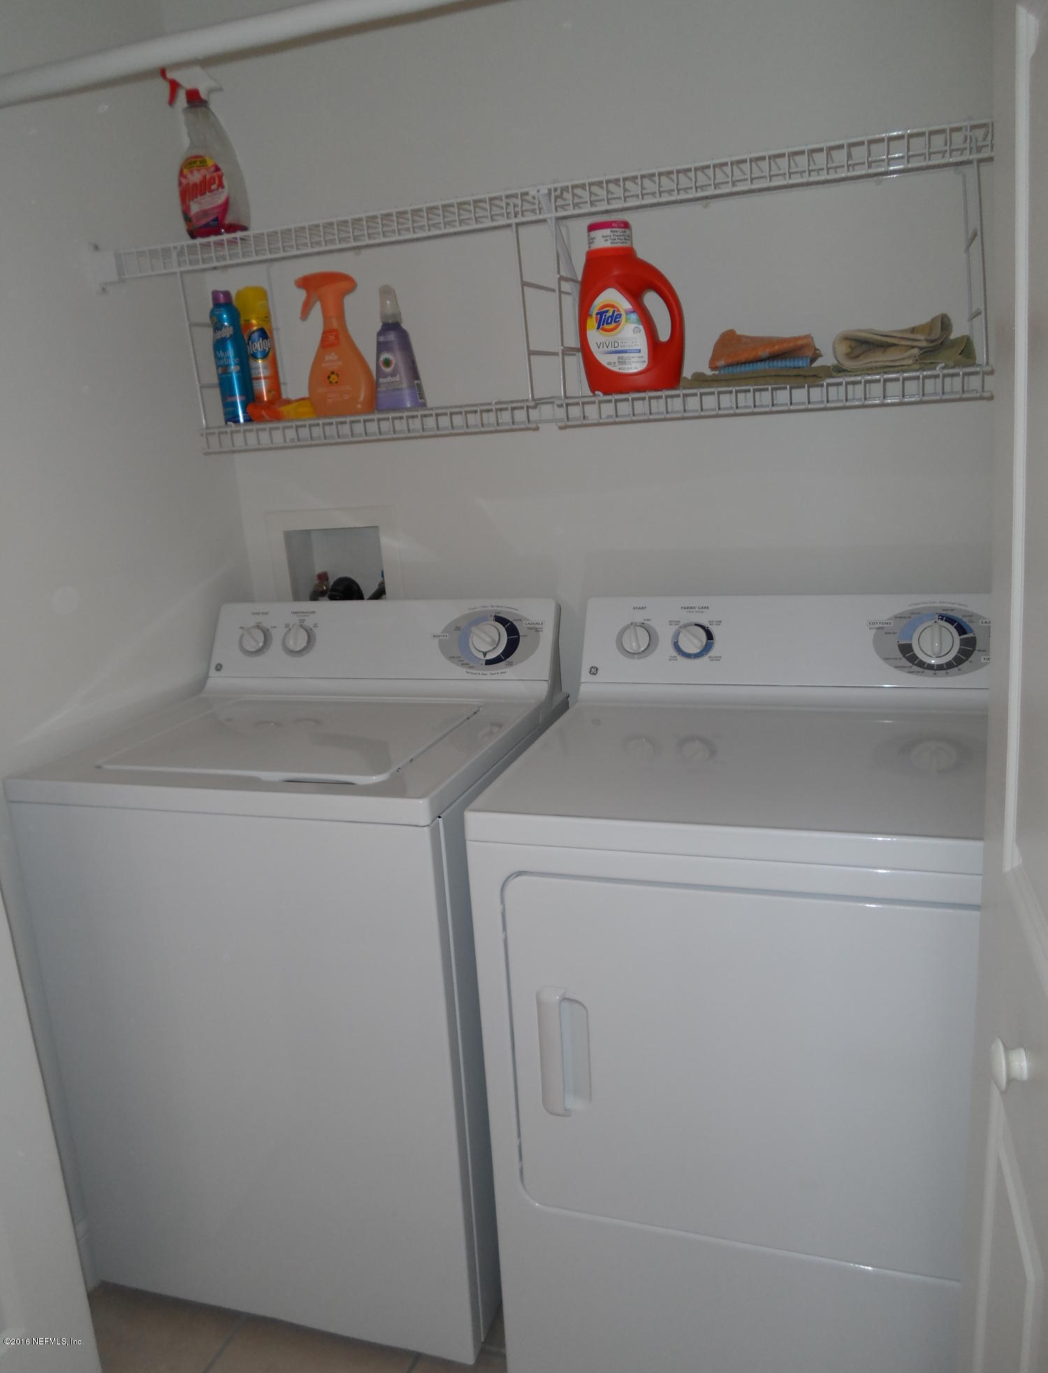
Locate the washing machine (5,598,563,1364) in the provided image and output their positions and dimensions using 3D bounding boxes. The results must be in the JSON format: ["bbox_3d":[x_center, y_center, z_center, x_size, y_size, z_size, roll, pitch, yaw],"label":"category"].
[{"bbox_3d":[-0.331,0.428,1.791,0.686,1.075,0.655,1,15,18],"label":"washing machine"}]

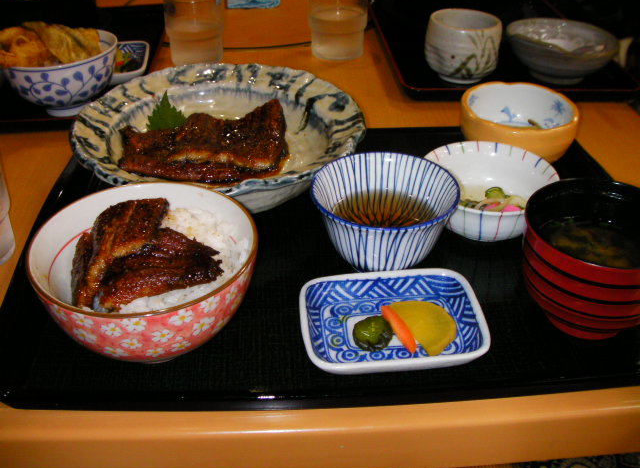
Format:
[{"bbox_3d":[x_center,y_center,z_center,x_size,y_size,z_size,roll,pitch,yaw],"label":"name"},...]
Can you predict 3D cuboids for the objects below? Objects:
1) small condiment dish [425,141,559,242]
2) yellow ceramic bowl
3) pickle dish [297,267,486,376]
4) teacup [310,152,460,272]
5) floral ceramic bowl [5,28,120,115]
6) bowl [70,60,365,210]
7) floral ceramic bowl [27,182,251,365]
[{"bbox_3d":[0.139,-0.030,0.586,0.108,0.044,0.108,1,36,0],"label":"small condiment dish"},{"bbox_3d":[0.187,-0.098,0.674,0.108,0.052,0.108,1,36,0],"label":"yellow ceramic bowl"},{"bbox_3d":[0.047,0.063,0.474,0.117,0.021,0.092,-3,36,-6],"label":"pickle dish"},{"bbox_3d":[0.049,-0.010,0.540,0.108,0.061,0.108,1,36,0],"label":"teacup"},{"bbox_3d":[-0.274,-0.165,0.742,0.123,0.069,0.123,1,36,0],"label":"floral ceramic bowl"},{"bbox_3d":[-0.084,-0.070,0.617,0.250,0.066,0.250,1,36,0],"label":"bowl"},{"bbox_3d":[-0.109,0.036,0.461,0.140,0.076,0.140,1,36,0],"label":"floral ceramic bowl"}]

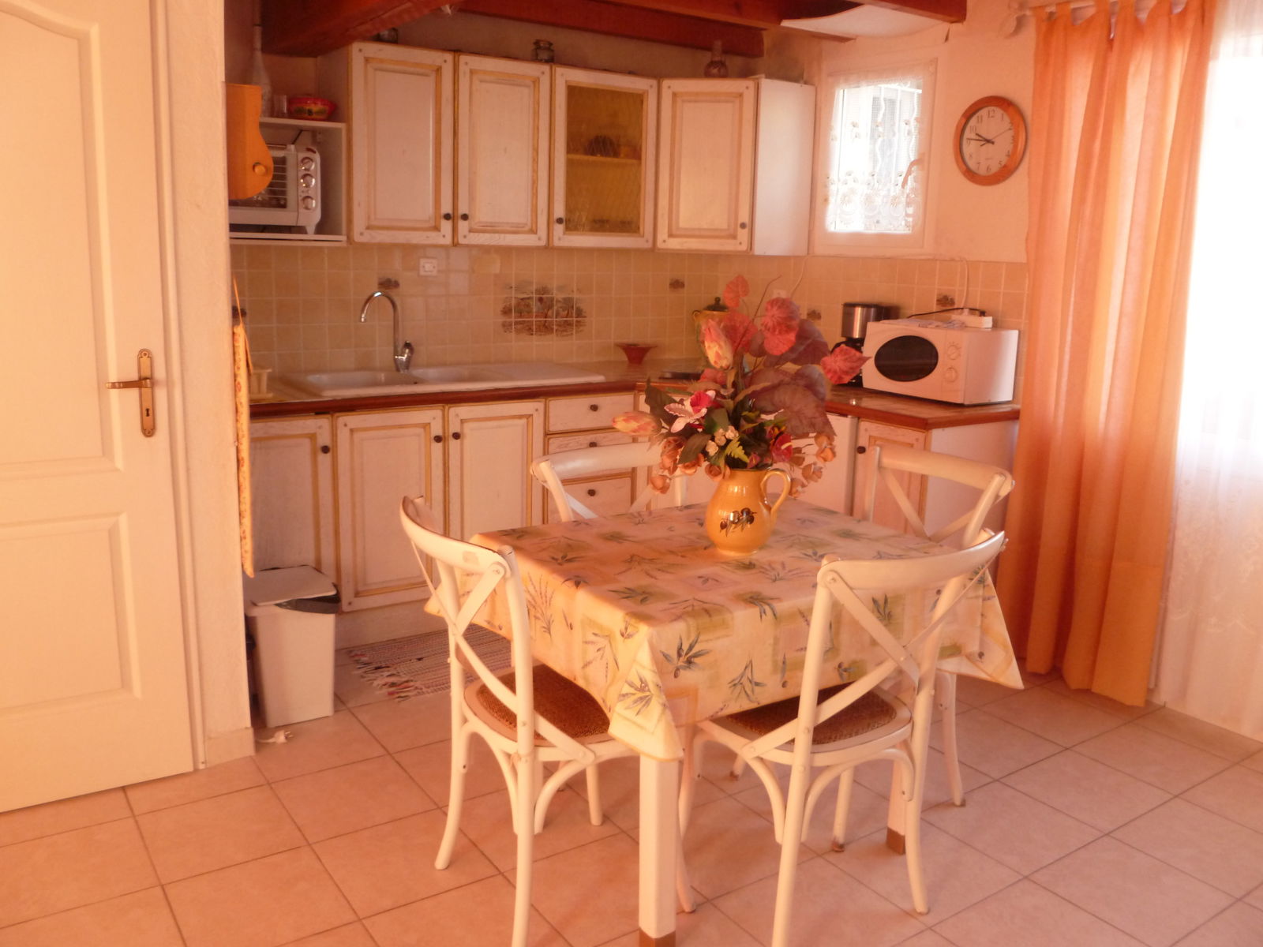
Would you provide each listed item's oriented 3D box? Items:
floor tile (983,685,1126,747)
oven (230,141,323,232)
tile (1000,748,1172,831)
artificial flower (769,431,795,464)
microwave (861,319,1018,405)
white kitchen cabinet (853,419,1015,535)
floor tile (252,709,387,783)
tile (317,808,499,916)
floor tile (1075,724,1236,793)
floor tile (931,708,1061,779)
[{"bbox_3d":[1.321,0.765,3.209,0.330,0.010,0.330,-7,14,-34],"label":"floor tile"},{"bbox_3d":[-1.320,-0.964,3.484,0.460,0.292,0.320,-7,14,-33],"label":"oven"},{"bbox_3d":[1.228,0.856,2.759,0.330,0.010,0.330,-7,14,-34],"label":"tile"},{"bbox_3d":[0.322,-0.055,2.192,0.053,0.068,0.045,-3,12,-20],"label":"artificial flower"},{"bbox_3d":[1.095,-0.401,3.677,0.295,0.255,0.475,-6,13,-31],"label":"microwave"},{"bbox_3d":[1.093,0.231,3.622,0.580,0.860,0.300,-7,14,-34],"label":"white kitchen cabinet"},{"bbox_3d":[-0.906,0.776,2.910,0.330,0.010,0.330,-7,14,-34],"label":"floor tile"},{"bbox_3d":[-0.524,0.891,2.349,0.333,0.012,0.333,-7,14,-33],"label":"tile"},{"bbox_3d":[1.501,0.823,2.949,0.330,0.010,0.330,-7,14,-34],"label":"floor tile"},{"bbox_3d":[1.030,0.787,2.973,0.330,0.010,0.330,-6,14,-33],"label":"floor tile"}]

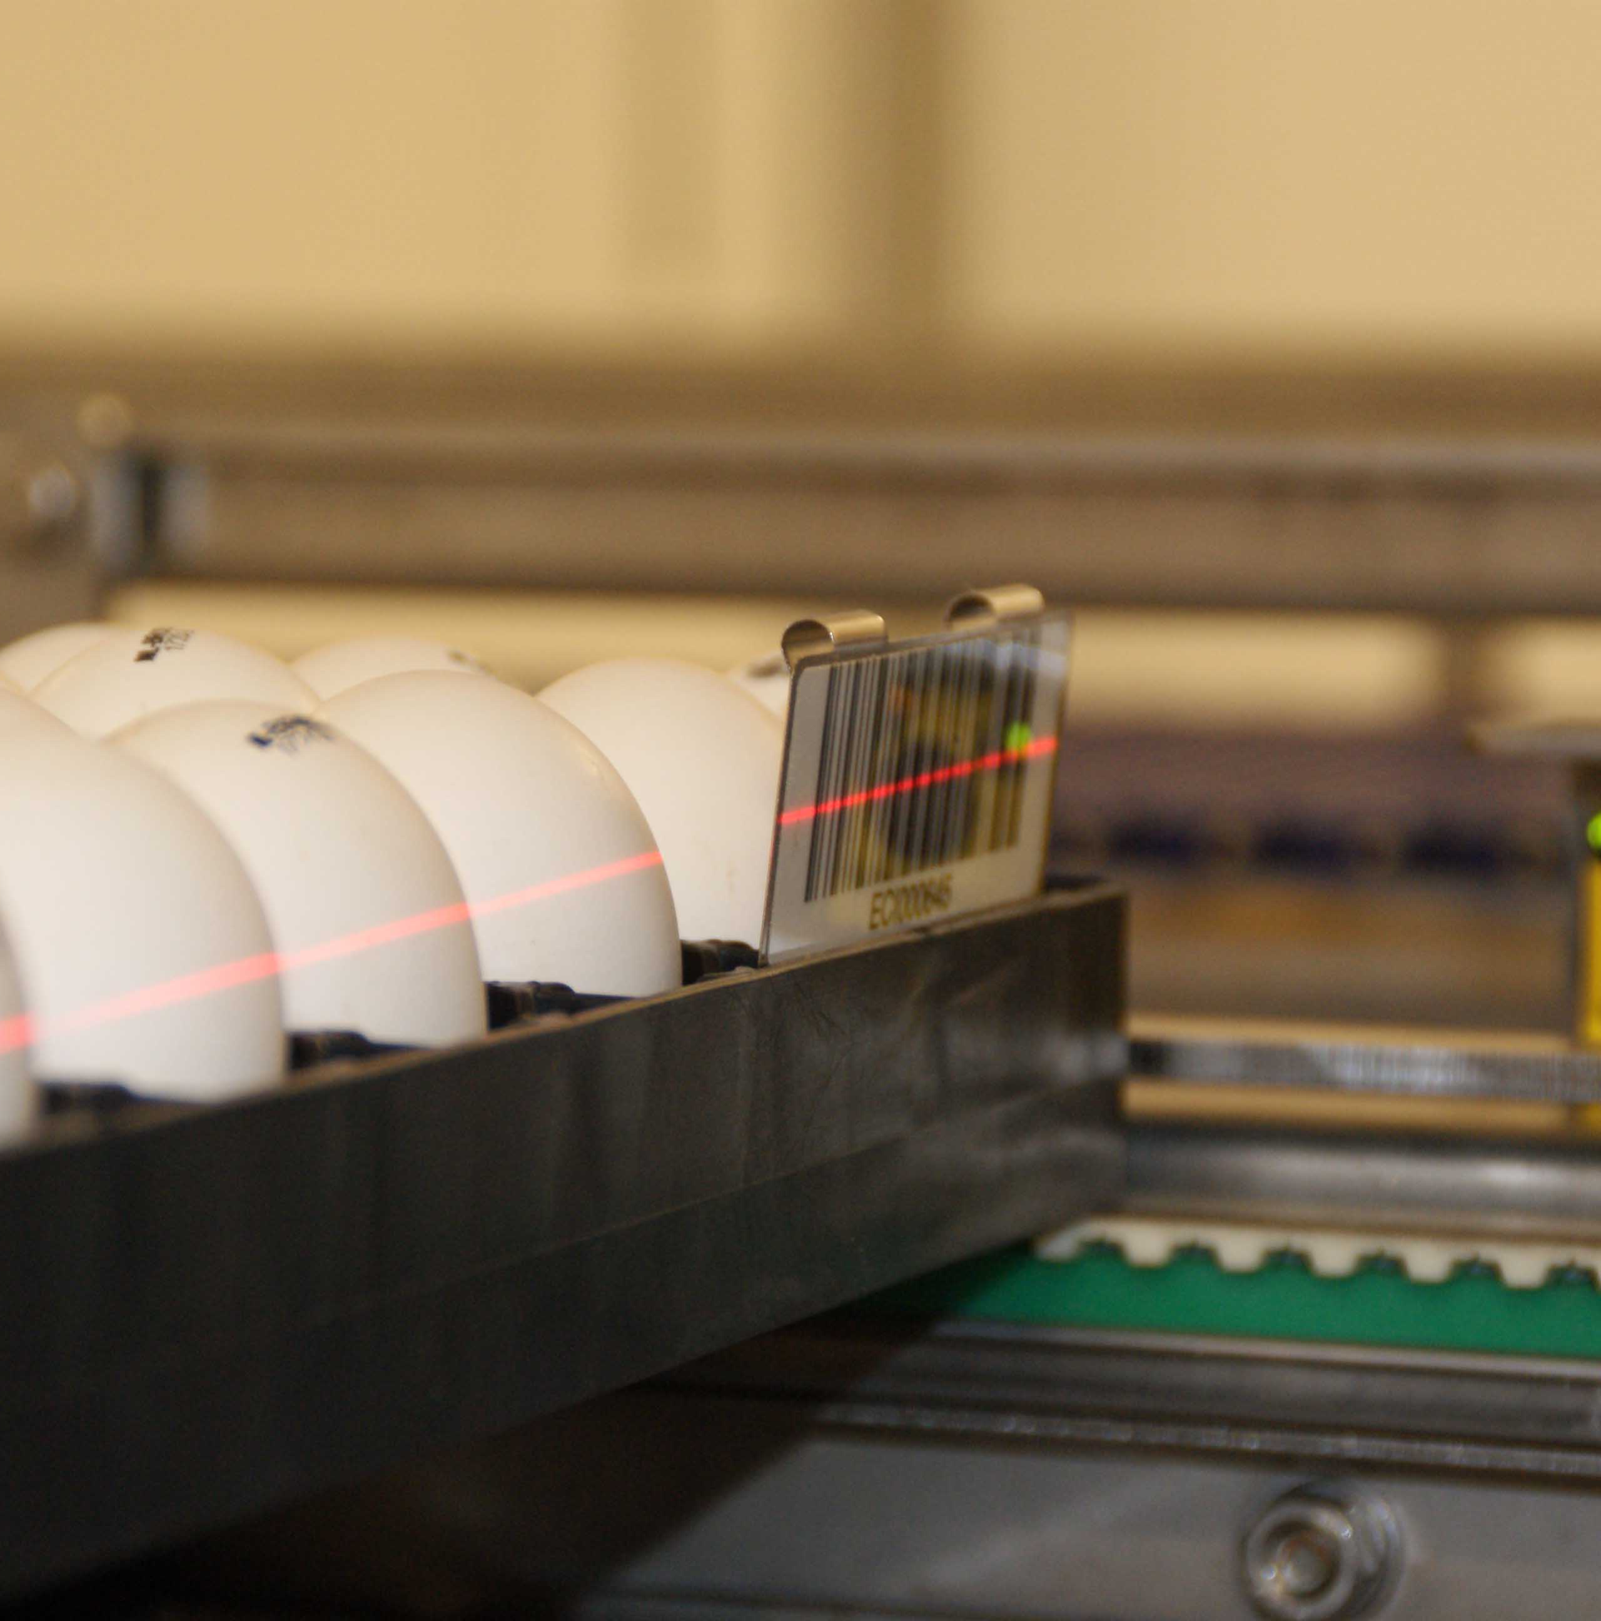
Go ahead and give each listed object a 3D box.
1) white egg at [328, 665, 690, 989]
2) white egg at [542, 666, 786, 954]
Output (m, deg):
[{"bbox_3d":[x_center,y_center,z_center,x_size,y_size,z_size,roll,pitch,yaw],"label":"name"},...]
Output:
[{"bbox_3d":[-0.031,0.016,0.862,0.042,0.056,0.042,0,3,0],"label":"white egg"},{"bbox_3d":[-0.014,0.014,0.913,0.042,0.056,0.042,0,3,0],"label":"white egg"}]

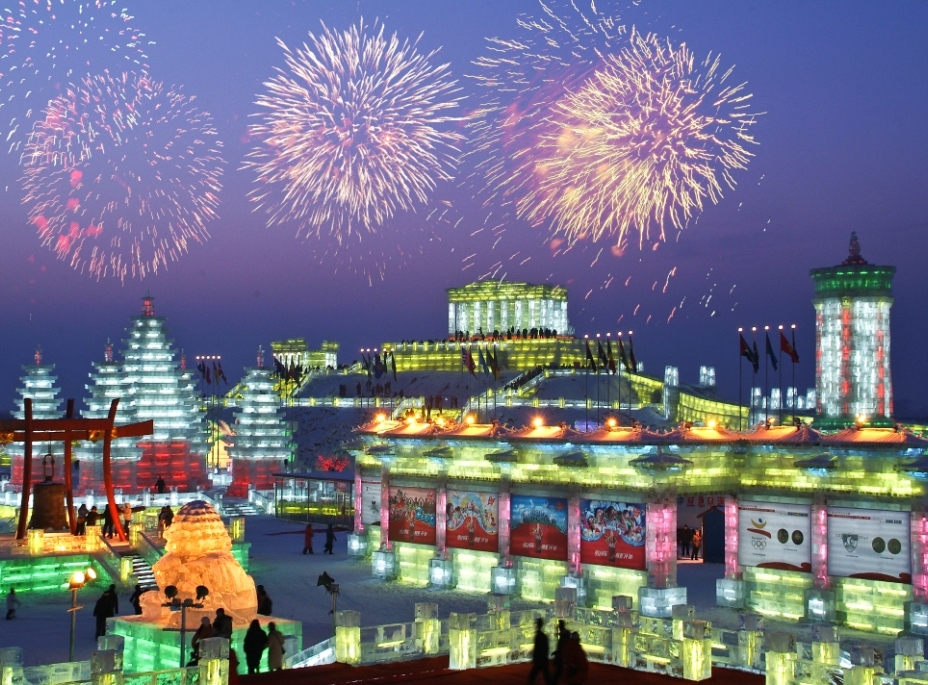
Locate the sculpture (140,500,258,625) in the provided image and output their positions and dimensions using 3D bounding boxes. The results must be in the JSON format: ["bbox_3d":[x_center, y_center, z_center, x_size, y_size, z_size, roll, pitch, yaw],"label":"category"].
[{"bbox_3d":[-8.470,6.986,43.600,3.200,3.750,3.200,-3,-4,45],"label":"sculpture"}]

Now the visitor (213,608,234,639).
[{"bbox_3d":[-7.818,9.481,44.300,0.620,1.720,0.450,2,-3,-30],"label":"visitor"}]

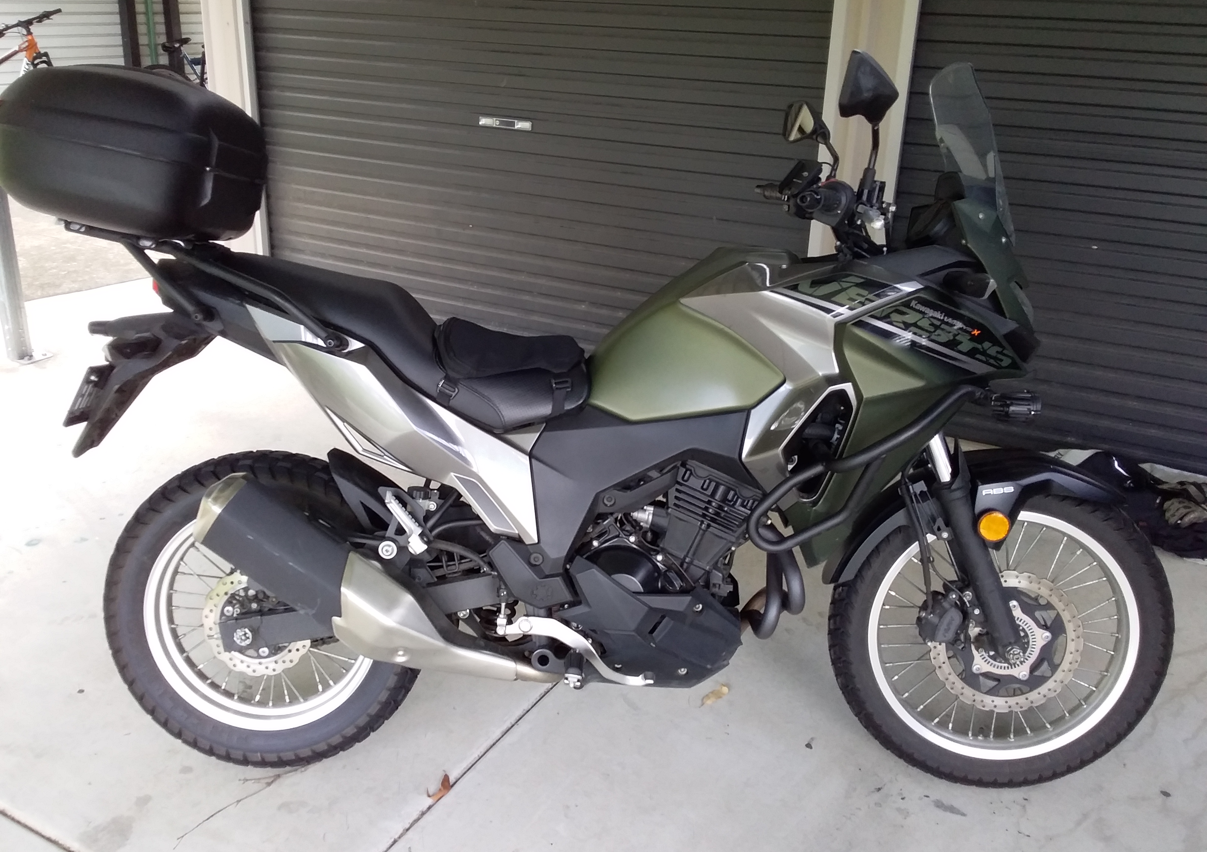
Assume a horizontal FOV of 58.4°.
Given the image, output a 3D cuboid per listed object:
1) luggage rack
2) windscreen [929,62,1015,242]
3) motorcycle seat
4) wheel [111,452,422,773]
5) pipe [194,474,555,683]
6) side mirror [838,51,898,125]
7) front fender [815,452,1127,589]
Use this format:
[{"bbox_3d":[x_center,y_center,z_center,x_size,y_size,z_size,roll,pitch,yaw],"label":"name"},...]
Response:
[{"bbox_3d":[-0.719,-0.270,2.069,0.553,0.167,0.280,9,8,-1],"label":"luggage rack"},{"bbox_3d":[0.696,-0.504,2.025,0.090,0.353,0.275,-18,7,3],"label":"windscreen"},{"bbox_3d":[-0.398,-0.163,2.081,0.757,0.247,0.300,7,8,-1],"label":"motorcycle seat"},{"bbox_3d":[-0.667,0.368,2.156,0.650,0.650,0.140,1,8,0],"label":"wheel"},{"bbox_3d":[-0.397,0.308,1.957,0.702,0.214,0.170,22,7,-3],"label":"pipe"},{"bbox_3d":[0.412,-0.529,1.686,0.075,0.115,0.145,4,8,20],"label":"side mirror"},{"bbox_3d":[0.710,0.175,2.115,0.571,0.245,0.190,-4,10,6],"label":"front fender"}]

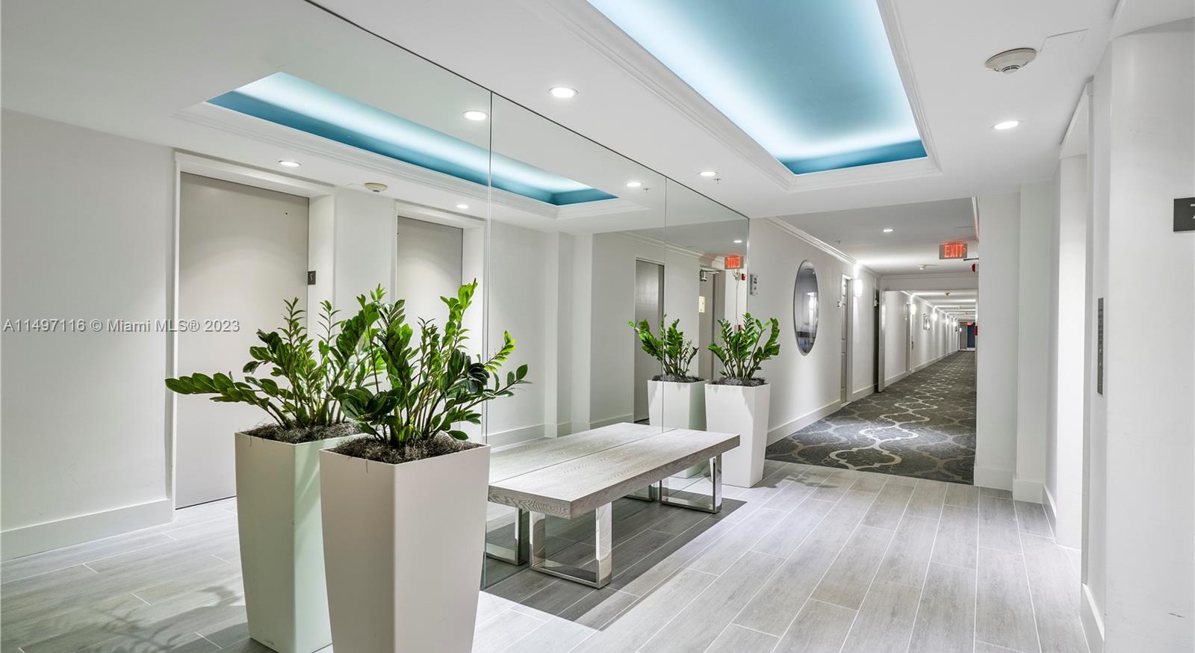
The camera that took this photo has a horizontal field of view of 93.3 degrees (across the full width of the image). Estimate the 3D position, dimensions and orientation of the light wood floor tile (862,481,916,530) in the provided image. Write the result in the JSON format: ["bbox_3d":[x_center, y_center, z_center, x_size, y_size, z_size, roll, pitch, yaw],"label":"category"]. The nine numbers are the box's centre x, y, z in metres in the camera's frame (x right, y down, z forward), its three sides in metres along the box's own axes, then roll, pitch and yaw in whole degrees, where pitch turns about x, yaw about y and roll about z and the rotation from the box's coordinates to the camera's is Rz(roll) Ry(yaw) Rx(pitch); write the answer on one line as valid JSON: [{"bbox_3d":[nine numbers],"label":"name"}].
[{"bbox_3d":[2.003,1.219,3.860,0.197,0.010,1.179,0,-1,34],"label":"light wood floor tile"}]

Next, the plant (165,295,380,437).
[{"bbox_3d":[-1.143,0.141,2.172,0.620,0.540,0.660,0,-1,34],"label":"plant"}]

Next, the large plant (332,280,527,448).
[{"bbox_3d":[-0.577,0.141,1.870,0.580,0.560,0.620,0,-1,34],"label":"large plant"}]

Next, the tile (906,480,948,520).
[{"bbox_3d":[2.444,1.267,4.169,0.204,0.010,1.099,1,0,34],"label":"tile"}]

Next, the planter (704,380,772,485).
[{"bbox_3d":[1.145,0.855,4.557,0.380,0.785,0.380,1,0,34],"label":"planter"}]

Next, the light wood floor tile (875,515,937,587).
[{"bbox_3d":[1.727,1.205,3.102,0.197,0.010,1.179,0,-1,34],"label":"light wood floor tile"}]

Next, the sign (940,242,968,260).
[{"bbox_3d":[4.790,-1.007,7.587,0.315,0.195,0.055,1,0,34],"label":"sign"}]

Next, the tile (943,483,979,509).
[{"bbox_3d":[2.647,1.228,4.092,0.197,0.010,0.688,0,-1,34],"label":"tile"}]

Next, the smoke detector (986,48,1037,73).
[{"bbox_3d":[1.654,-1.040,2.258,0.166,0.058,0.166,1,0,34],"label":"smoke detector"}]

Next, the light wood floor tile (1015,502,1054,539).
[{"bbox_3d":[2.870,1.270,3.726,0.162,0.010,0.843,1,0,34],"label":"light wood floor tile"}]

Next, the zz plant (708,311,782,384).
[{"bbox_3d":[1.165,0.175,4.488,0.490,0.560,0.490,1,0,34],"label":"zz plant"}]

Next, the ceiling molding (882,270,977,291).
[{"bbox_3d":[6.876,-0.925,11.700,1.780,0.360,0.140,1,0,34],"label":"ceiling molding"}]

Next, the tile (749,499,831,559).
[{"bbox_3d":[1.228,1.206,3.437,0.197,0.010,1.181,0,-1,34],"label":"tile"}]

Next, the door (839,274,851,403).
[{"bbox_3d":[4.173,0.264,9.500,0.090,2.100,0.920,0,-1,34],"label":"door"}]

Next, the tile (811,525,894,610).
[{"bbox_3d":[1.387,1.245,2.994,0.203,0.010,1.201,1,0,34],"label":"tile"}]

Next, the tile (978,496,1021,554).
[{"bbox_3d":[2.499,1.218,3.520,0.197,0.010,1.179,0,-1,34],"label":"tile"}]

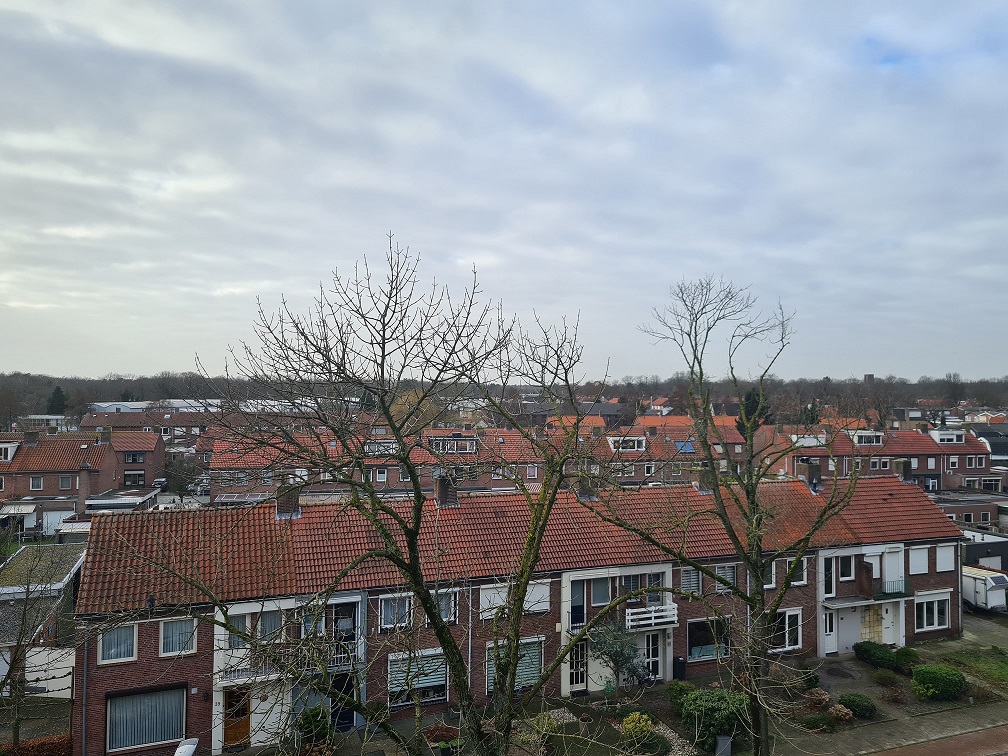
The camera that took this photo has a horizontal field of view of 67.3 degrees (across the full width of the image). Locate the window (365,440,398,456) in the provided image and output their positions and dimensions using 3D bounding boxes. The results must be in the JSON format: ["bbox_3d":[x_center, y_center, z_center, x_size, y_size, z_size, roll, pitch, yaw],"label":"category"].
[{"bbox_3d":[-13.340,7.633,83.348,3.725,1.628,2.138,1,-1,-15],"label":"window"}]

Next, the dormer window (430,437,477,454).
[{"bbox_3d":[-5.670,7.558,85.636,5.056,1.783,2.351,1,-1,-15],"label":"dormer window"}]

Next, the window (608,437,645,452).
[{"bbox_3d":[14.563,7.932,90.818,4.325,1.762,2.323,1,-1,-15],"label":"window"}]

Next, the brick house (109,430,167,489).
[{"bbox_3d":[-51.741,11.443,107.086,5.800,7.600,8.000,1,-1,-13],"label":"brick house"}]

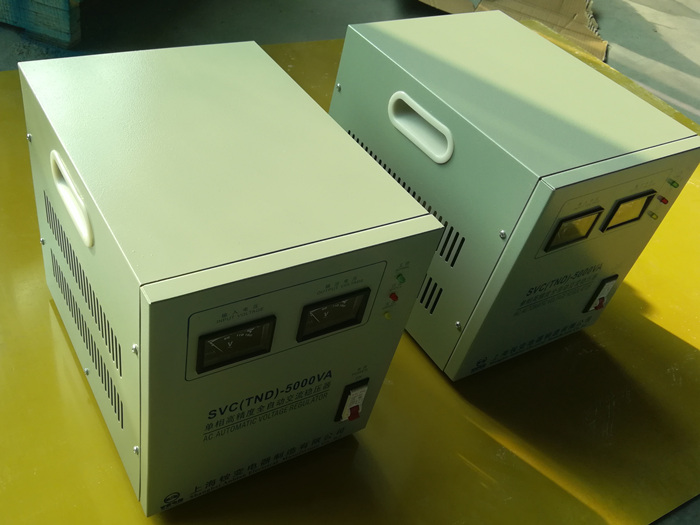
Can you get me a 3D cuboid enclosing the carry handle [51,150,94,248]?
[{"bbox_3d":[-0.212,-0.055,0.444,0.033,0.041,0.109,-16,49,-34],"label":"carry handle"}]

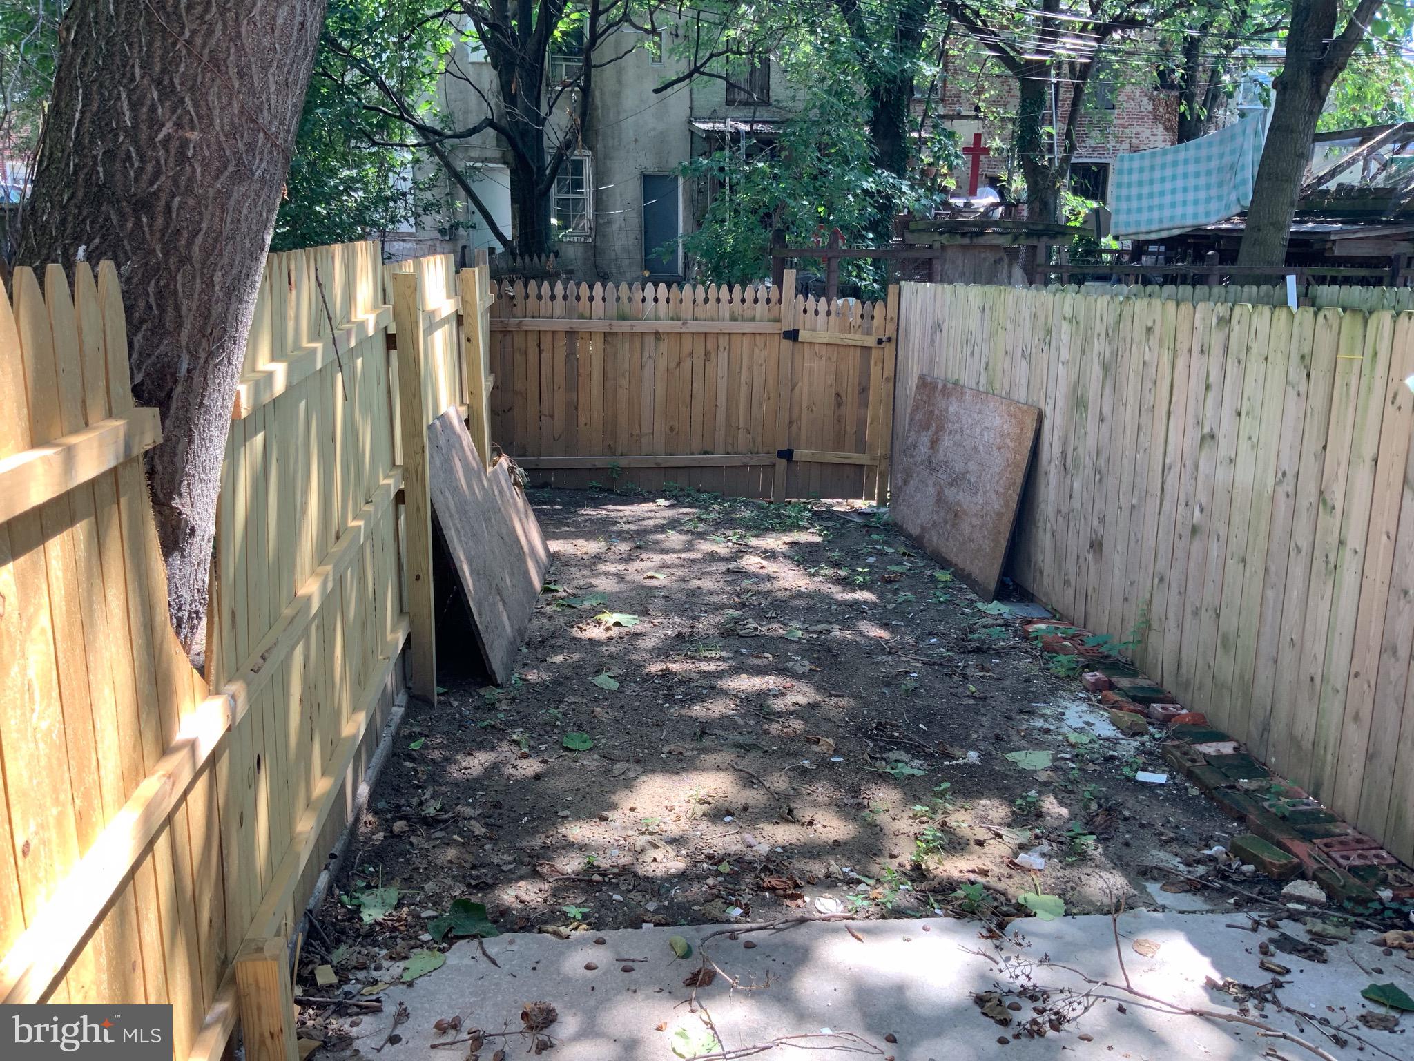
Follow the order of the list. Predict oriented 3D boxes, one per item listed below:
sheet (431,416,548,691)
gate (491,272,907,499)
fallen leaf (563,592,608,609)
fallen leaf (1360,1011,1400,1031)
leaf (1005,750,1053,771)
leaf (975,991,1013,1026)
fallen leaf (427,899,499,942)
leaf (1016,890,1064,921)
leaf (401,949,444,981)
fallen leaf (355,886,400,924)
[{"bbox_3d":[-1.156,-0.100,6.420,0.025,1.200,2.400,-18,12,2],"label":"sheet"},{"bbox_3d":[-0.083,-1.132,9.409,3.215,1.800,0.140,-1,12,-6],"label":"gate"},{"bbox_3d":[-0.656,0.375,6.395,0.235,0.050,0.190,1,12,0],"label":"fallen leaf"},{"bbox_3d":[1.620,1.180,2.853,0.100,0.020,0.060,1,12,0],"label":"fallen leaf"},{"bbox_3d":[1.194,0.851,4.392,0.178,0.020,0.165,1,12,0],"label":"leaf"},{"bbox_3d":[0.696,1.160,2.878,0.060,0.028,0.110,-5,13,-23],"label":"leaf"},{"bbox_3d":[-0.665,1.060,3.225,0.190,0.045,0.160,1,12,0],"label":"fallen leaf"},{"bbox_3d":[0.996,1.117,3.529,0.115,0.030,0.130,-3,13,-17],"label":"leaf"},{"bbox_3d":[-0.761,1.171,3.182,0.080,0.020,0.145,12,17,42],"label":"leaf"},{"bbox_3d":[-0.964,1.099,3.475,0.115,0.030,0.145,0,12,-6],"label":"fallen leaf"}]

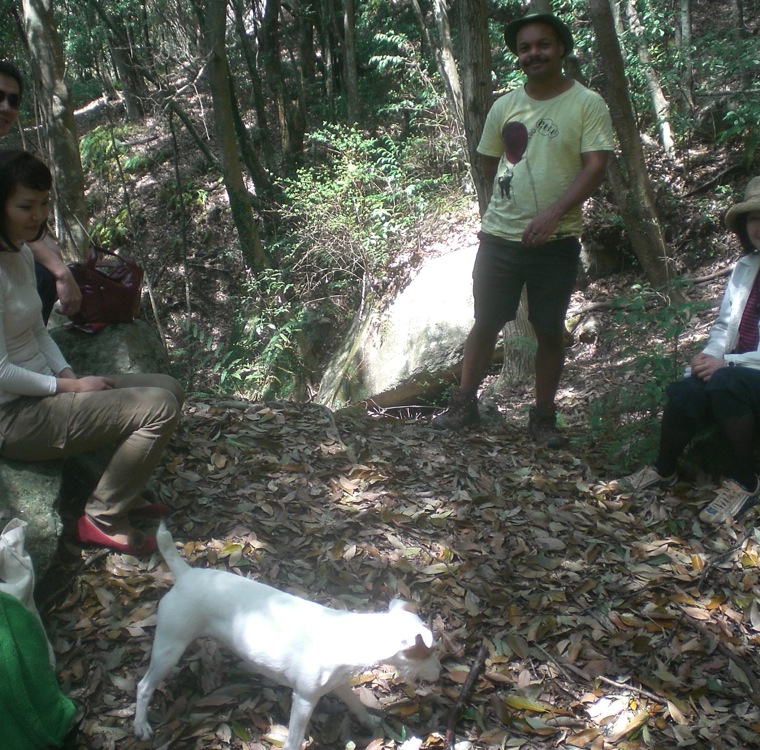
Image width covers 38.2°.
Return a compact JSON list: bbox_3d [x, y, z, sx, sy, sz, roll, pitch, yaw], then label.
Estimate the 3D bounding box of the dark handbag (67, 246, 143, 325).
[{"bbox_3d":[-0.913,-0.298,3.650,0.250,0.250,0.140,-1,12,-3],"label":"dark handbag"}]

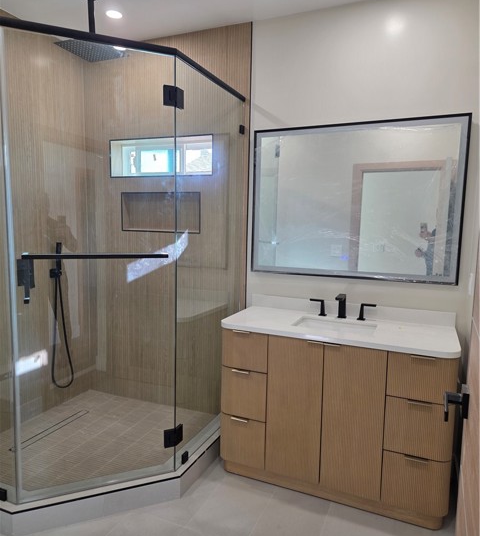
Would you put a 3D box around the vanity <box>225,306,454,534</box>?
[{"bbox_3d":[0.523,0.733,2.399,1.220,0.889,0.636,4,7,24],"label":"vanity"}]

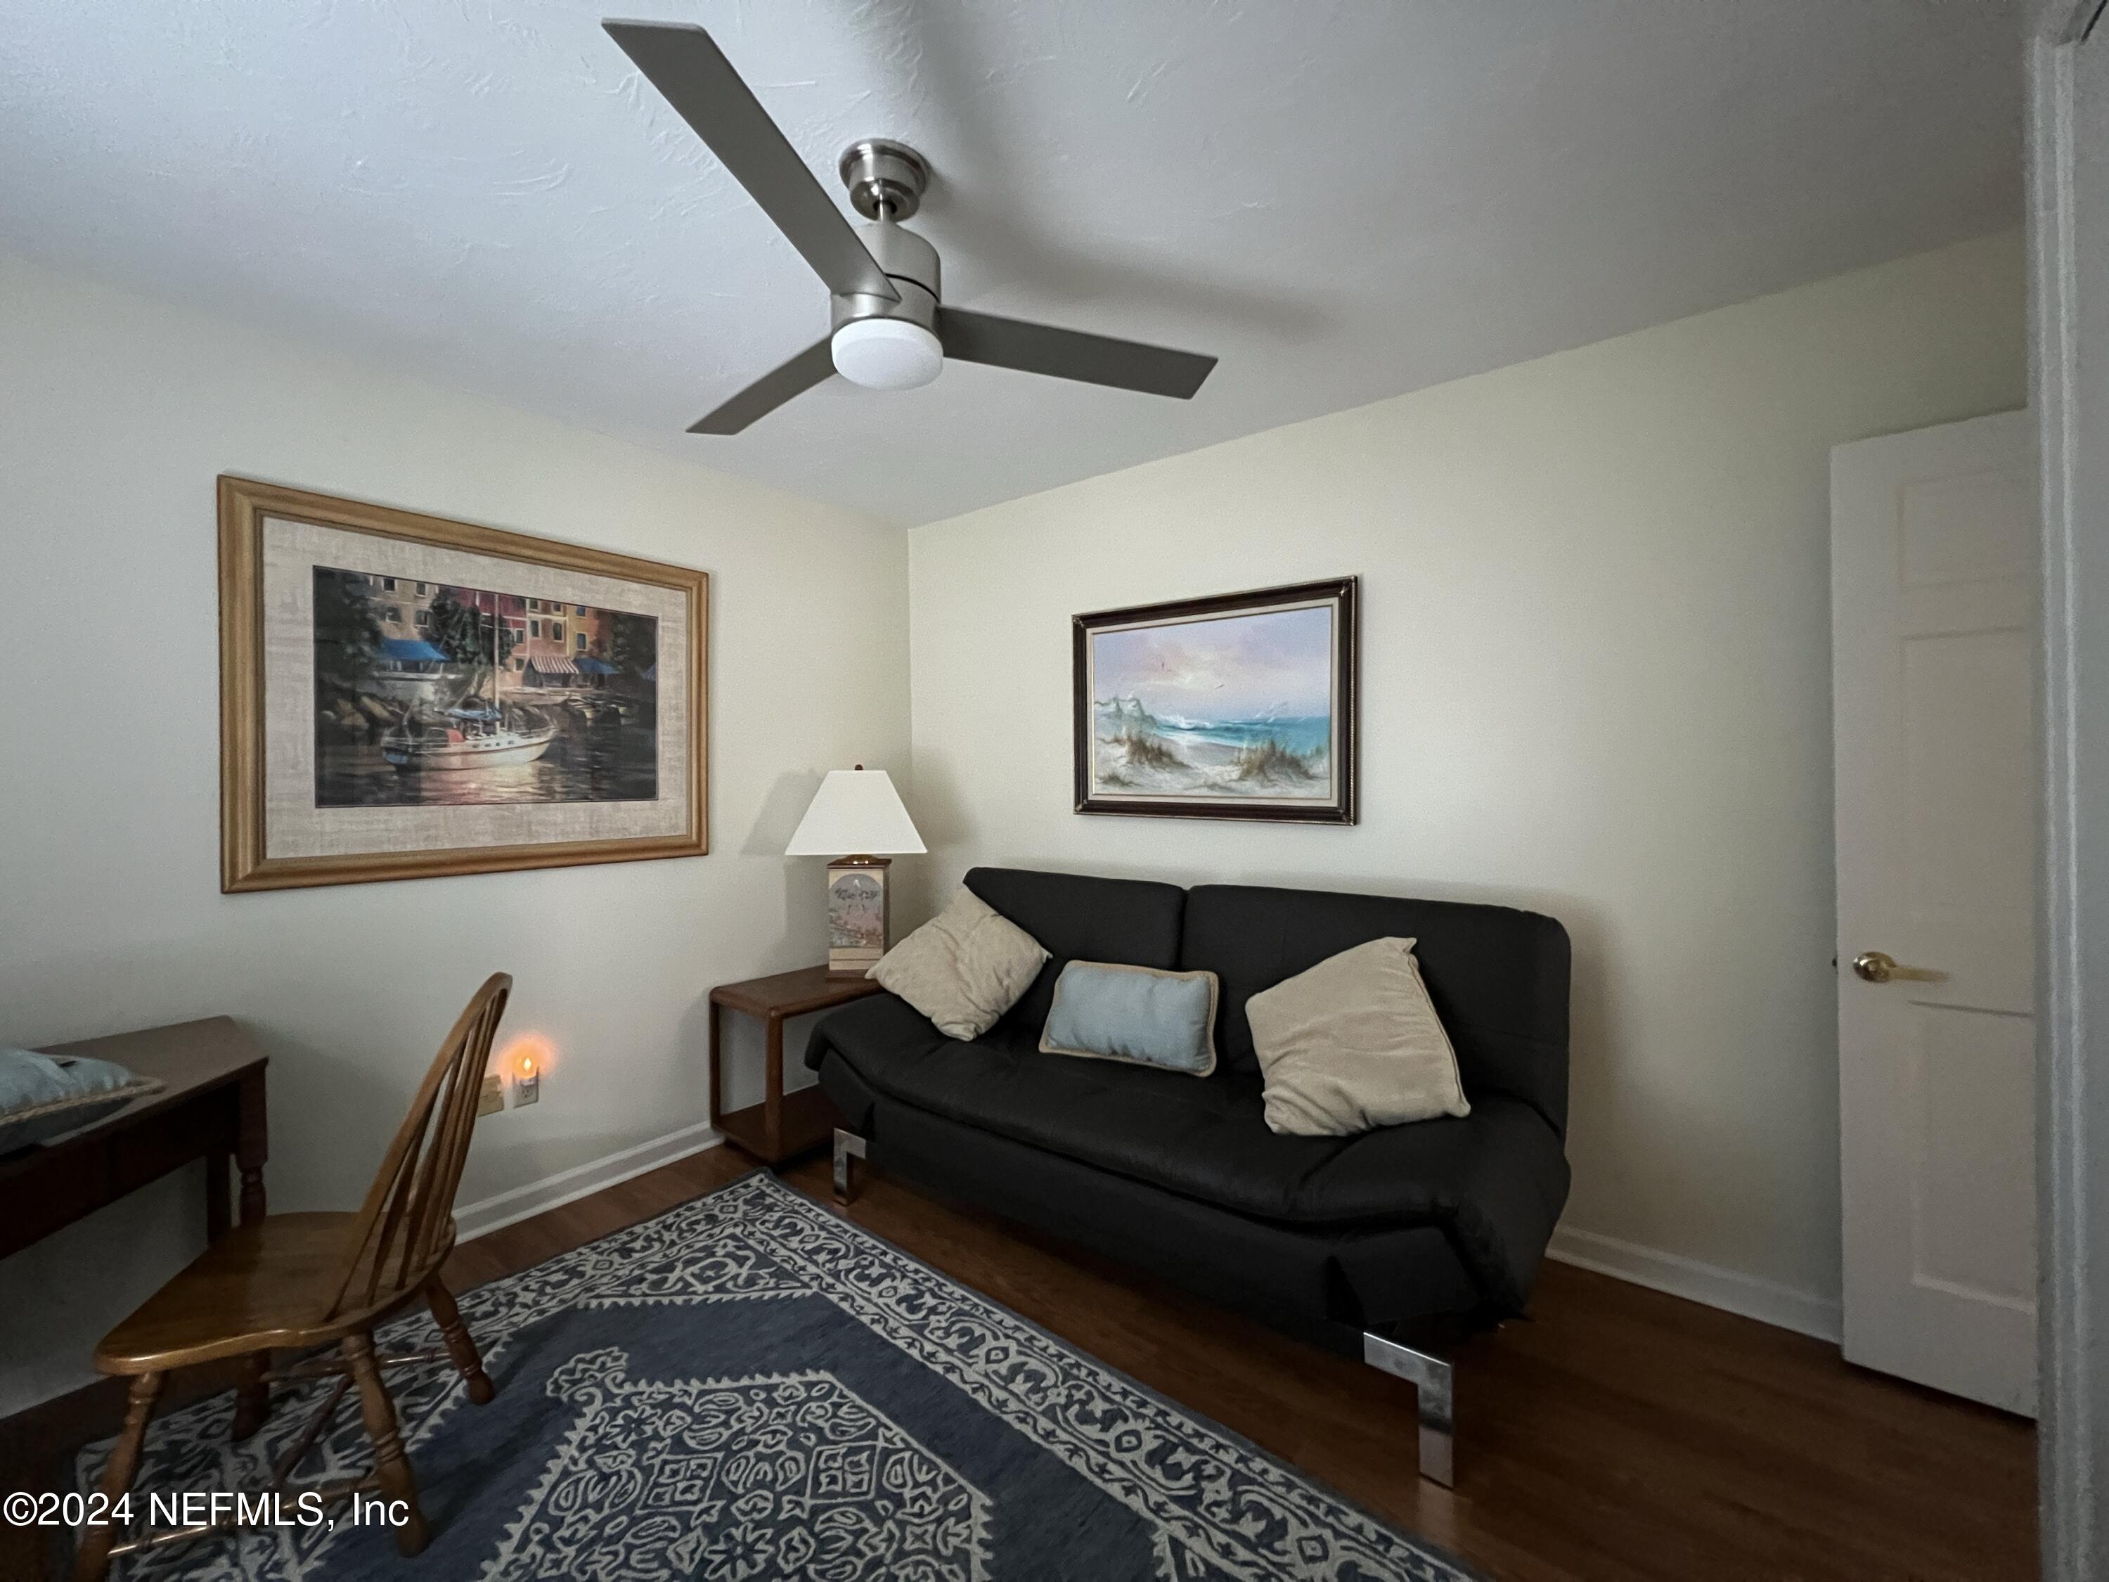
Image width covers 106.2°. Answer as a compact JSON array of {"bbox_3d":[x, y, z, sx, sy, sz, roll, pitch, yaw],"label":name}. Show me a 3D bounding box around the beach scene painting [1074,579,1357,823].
[{"bbox_3d":[0.502,-0.279,2.731,1.036,0.754,0.045,0,1,37],"label":"beach scene painting"}]

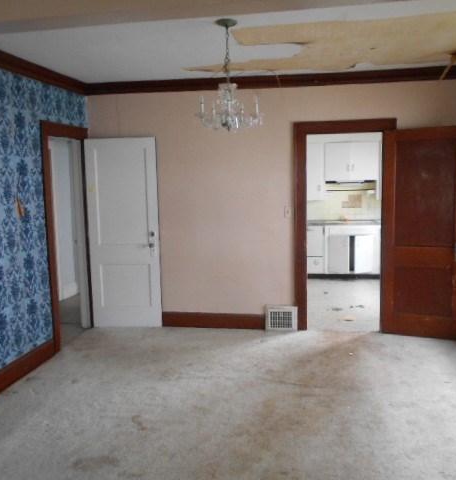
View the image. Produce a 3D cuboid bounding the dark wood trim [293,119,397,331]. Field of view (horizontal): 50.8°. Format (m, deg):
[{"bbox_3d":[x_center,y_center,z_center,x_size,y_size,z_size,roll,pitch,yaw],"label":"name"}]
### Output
[{"bbox_3d":[1.169,-0.102,4.884,0.980,2.160,0.100,1,7,11],"label":"dark wood trim"}]

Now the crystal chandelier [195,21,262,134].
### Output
[{"bbox_3d":[0.002,-1.053,3.108,0.430,0.680,0.430,1,7,11],"label":"crystal chandelier"}]

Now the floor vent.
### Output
[{"bbox_3d":[0.563,0.843,5.070,0.345,0.275,0.050,1,7,11],"label":"floor vent"}]

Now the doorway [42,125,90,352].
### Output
[{"bbox_3d":[-1.581,-0.053,4.843,0.140,2.150,0.970,1,7,11],"label":"doorway"}]

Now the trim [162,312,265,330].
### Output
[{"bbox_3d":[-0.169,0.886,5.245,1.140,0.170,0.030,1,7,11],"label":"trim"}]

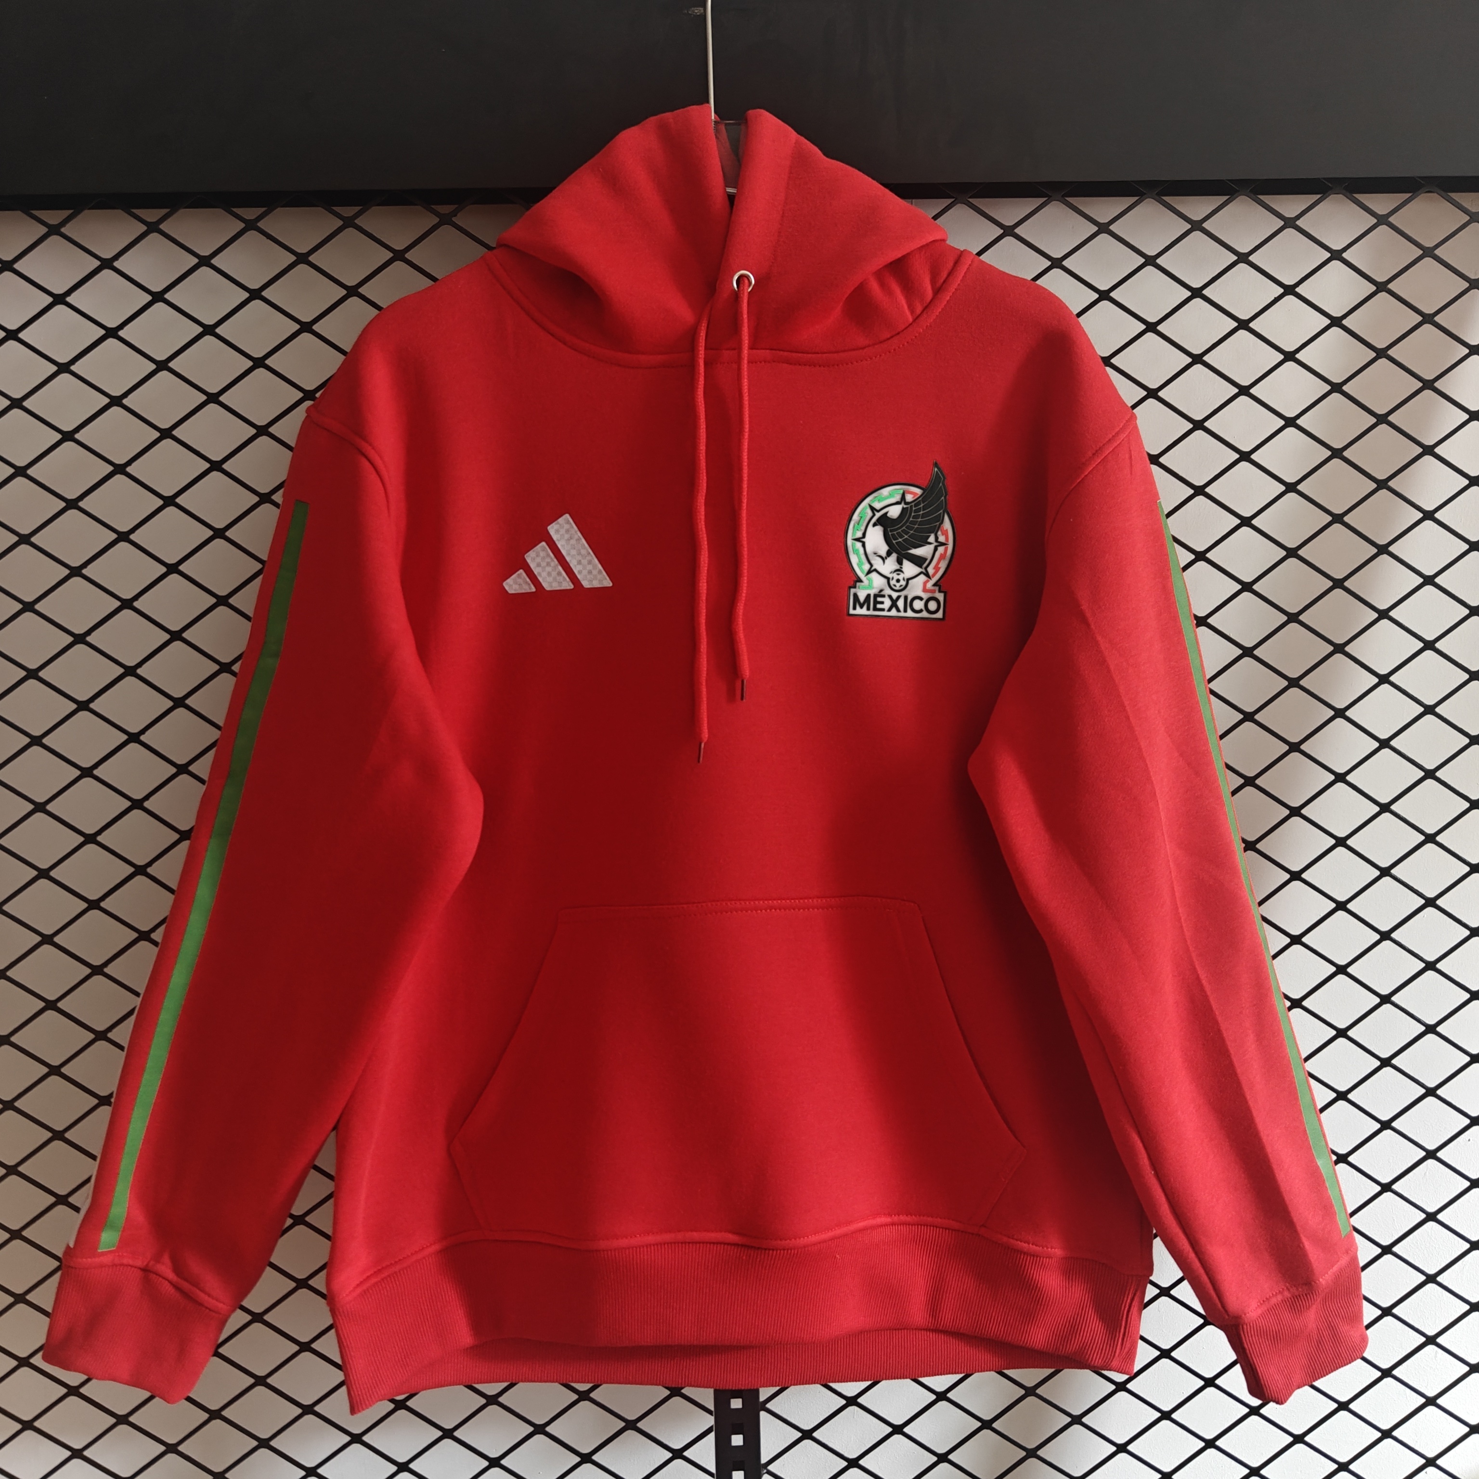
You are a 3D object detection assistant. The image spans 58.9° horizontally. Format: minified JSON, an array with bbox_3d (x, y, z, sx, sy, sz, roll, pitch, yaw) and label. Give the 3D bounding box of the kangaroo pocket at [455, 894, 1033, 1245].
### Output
[{"bbox_3d":[-0.002,0.197,0.790,0.343,0.205,0.045,-1,3,-2],"label":"kangaroo pocket"}]

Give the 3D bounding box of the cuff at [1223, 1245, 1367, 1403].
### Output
[{"bbox_3d":[0.346,0.363,0.815,0.090,0.061,0.045,-16,3,-24],"label":"cuff"}]

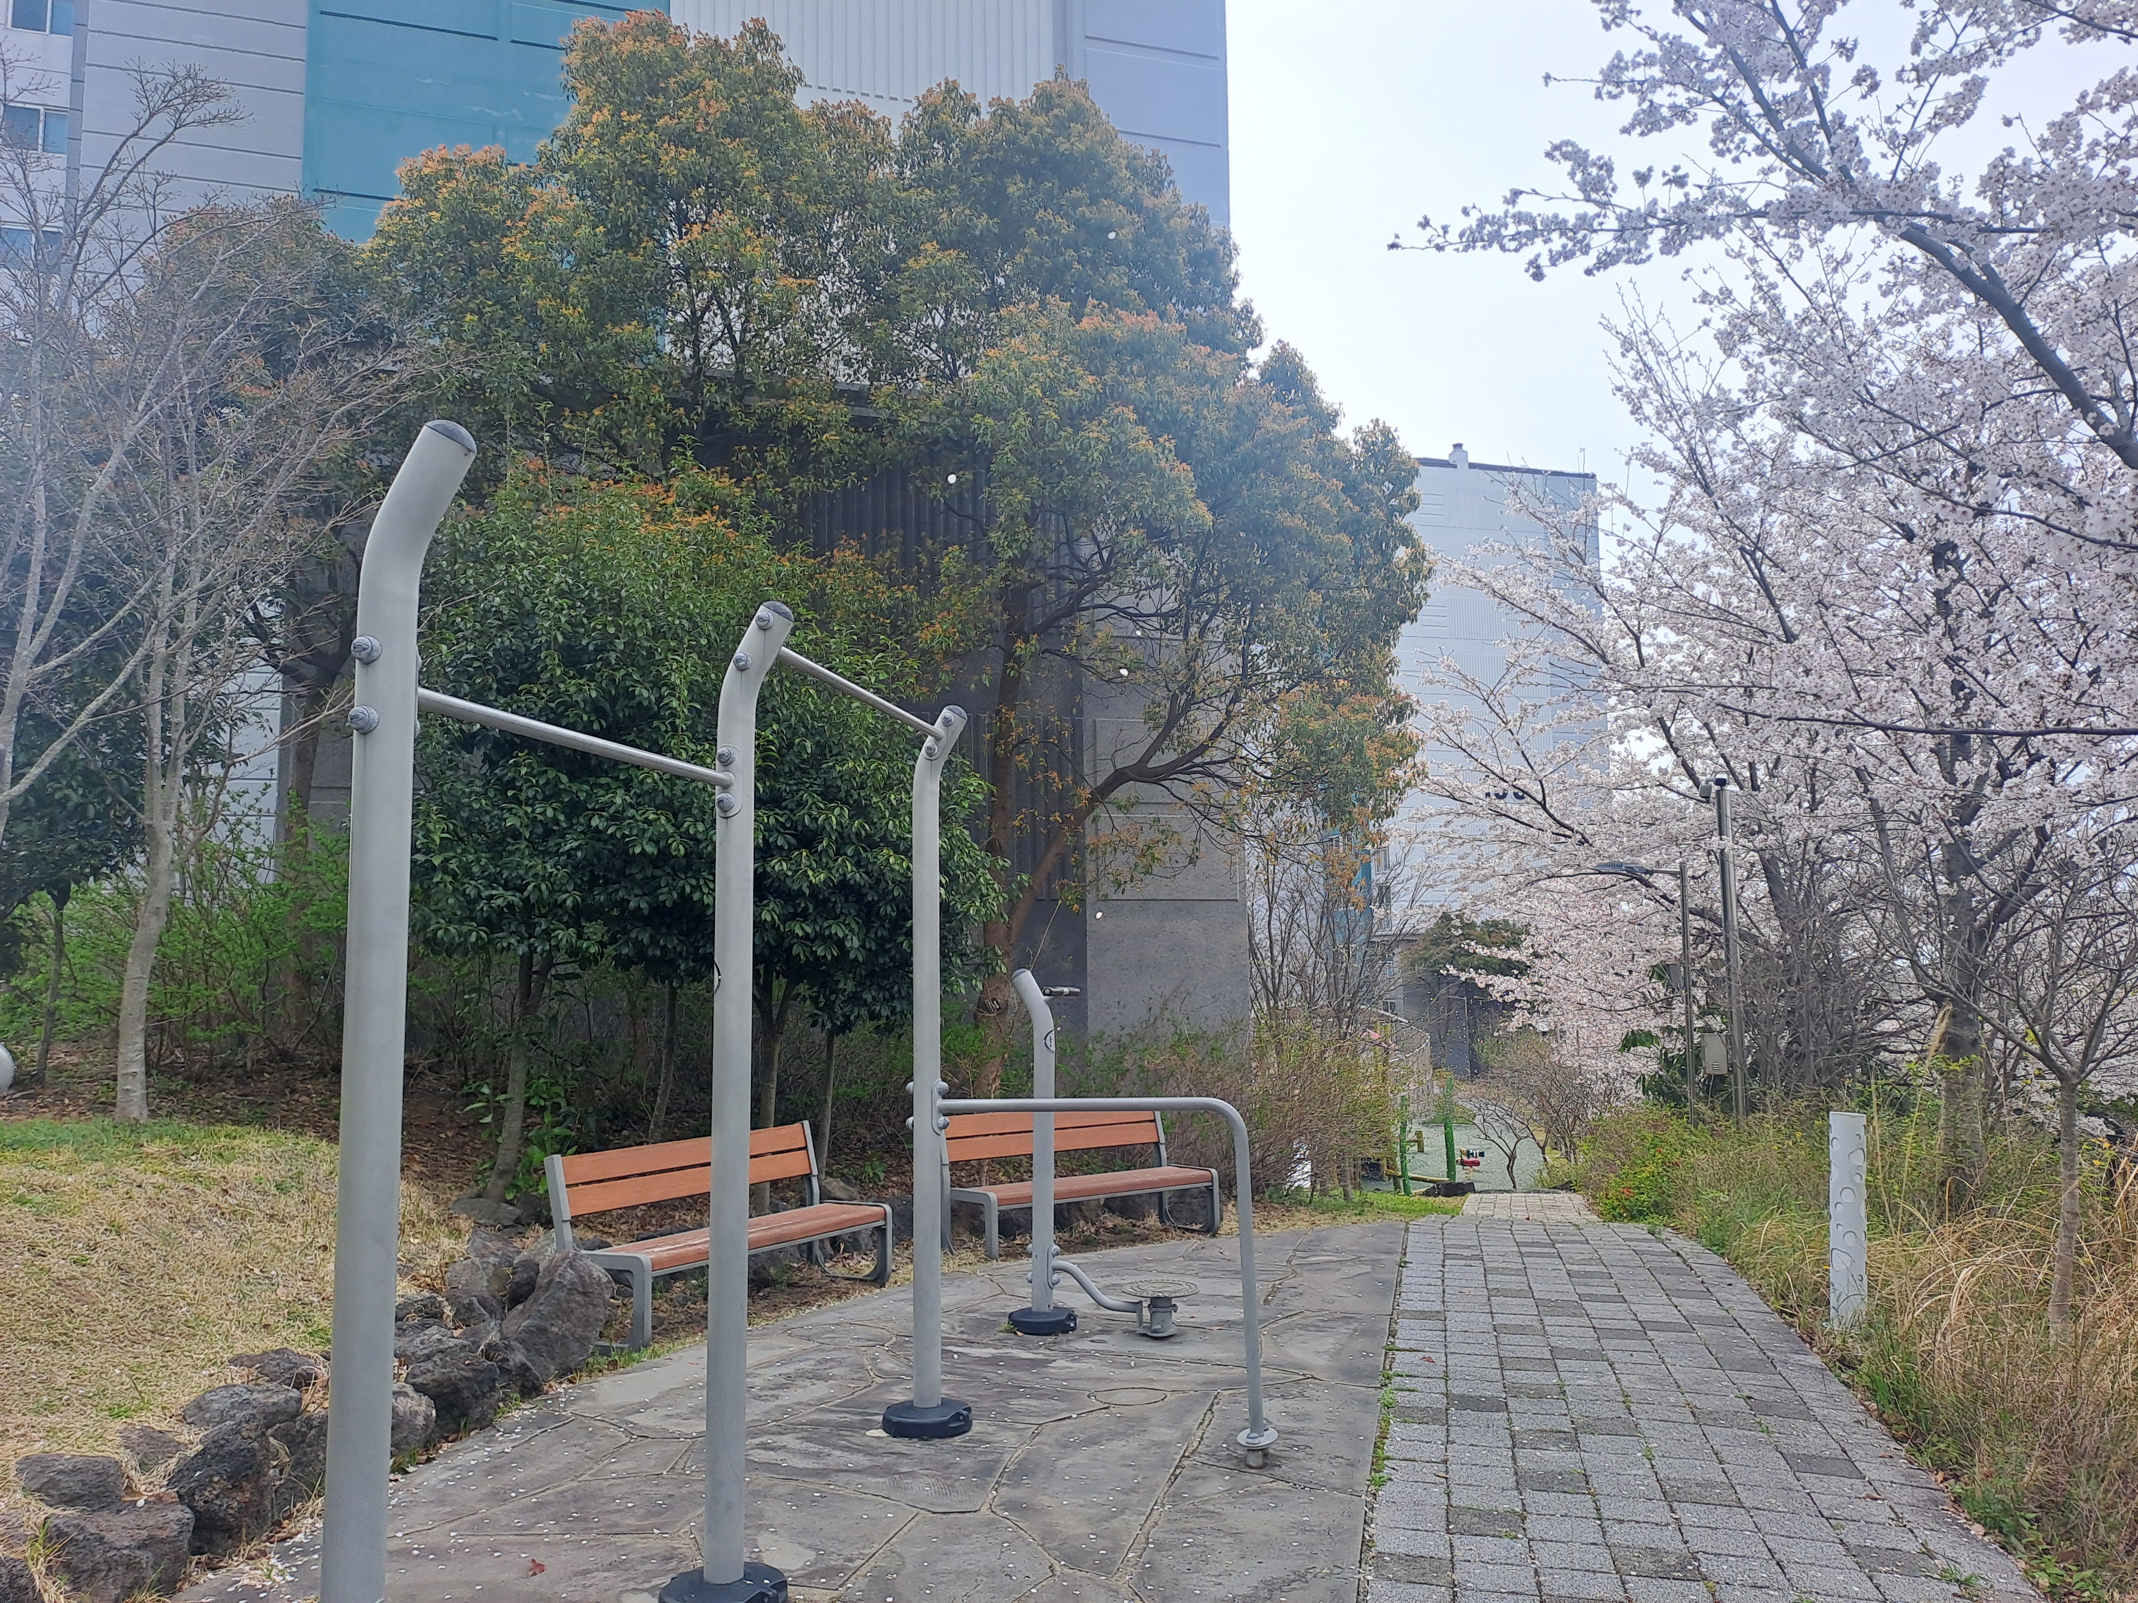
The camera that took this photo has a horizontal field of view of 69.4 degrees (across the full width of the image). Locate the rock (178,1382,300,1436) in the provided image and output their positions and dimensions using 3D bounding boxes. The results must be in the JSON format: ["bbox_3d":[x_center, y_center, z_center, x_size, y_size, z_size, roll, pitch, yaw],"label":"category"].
[{"bbox_3d":[-2.368,1.735,4.400,0.330,0.160,0.220,-1,-5,8],"label":"rock"}]

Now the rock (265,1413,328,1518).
[{"bbox_3d":[-2.193,1.918,4.450,0.250,0.280,0.240,-1,-5,8],"label":"rock"}]

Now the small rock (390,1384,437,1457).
[{"bbox_3d":[-2.145,2.009,5.000,0.220,0.240,0.220,-1,-5,8],"label":"small rock"}]

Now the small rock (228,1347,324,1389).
[{"bbox_3d":[-2.374,1.710,4.650,0.260,0.120,0.200,3,-7,-30],"label":"small rock"}]

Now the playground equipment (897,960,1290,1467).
[{"bbox_3d":[0.249,1.452,5.928,1.320,1.563,1.780,-2,-5,16],"label":"playground equipment"}]

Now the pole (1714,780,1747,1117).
[{"bbox_3d":[7.955,1.891,18.500,0.170,4.200,0.170,-1,-6,0],"label":"pole"}]

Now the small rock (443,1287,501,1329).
[{"bbox_3d":[-2.259,1.918,5.850,0.200,0.140,0.180,3,-7,-30],"label":"small rock"}]

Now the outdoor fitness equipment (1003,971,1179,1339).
[{"bbox_3d":[0.129,1.557,6.906,0.840,1.550,0.360,-3,-6,24],"label":"outdoor fitness equipment"}]

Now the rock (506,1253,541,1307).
[{"bbox_3d":[-2.197,1.928,6.200,0.150,0.220,0.190,-1,-5,8],"label":"rock"}]

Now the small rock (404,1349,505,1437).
[{"bbox_3d":[-2.102,2.022,5.280,0.310,0.250,0.260,3,-7,-30],"label":"small rock"}]

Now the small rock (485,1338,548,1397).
[{"bbox_3d":[-2.050,2.093,5.700,0.240,0.230,0.240,-1,-5,8],"label":"small rock"}]

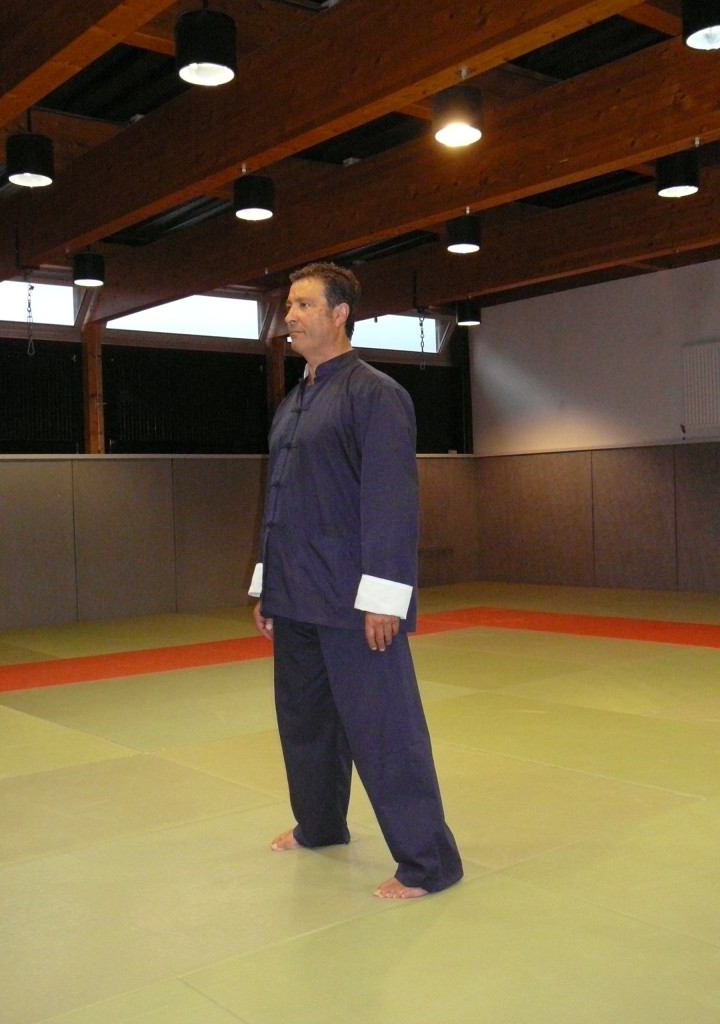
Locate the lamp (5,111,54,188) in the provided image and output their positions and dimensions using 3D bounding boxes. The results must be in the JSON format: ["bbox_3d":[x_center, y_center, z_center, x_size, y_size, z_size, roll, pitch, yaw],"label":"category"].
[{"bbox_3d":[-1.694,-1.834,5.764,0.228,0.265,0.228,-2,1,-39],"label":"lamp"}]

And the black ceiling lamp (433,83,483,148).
[{"bbox_3d":[0.457,-1.867,5.254,0.228,0.205,0.228,-2,1,0],"label":"black ceiling lamp"}]

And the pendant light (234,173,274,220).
[{"bbox_3d":[-0.624,-1.850,6.612,0.228,0.205,0.228,-2,1,0],"label":"pendant light"}]

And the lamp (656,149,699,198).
[{"bbox_3d":[1.805,-1.926,6.391,0.228,0.205,0.228,-2,1,0],"label":"lamp"}]

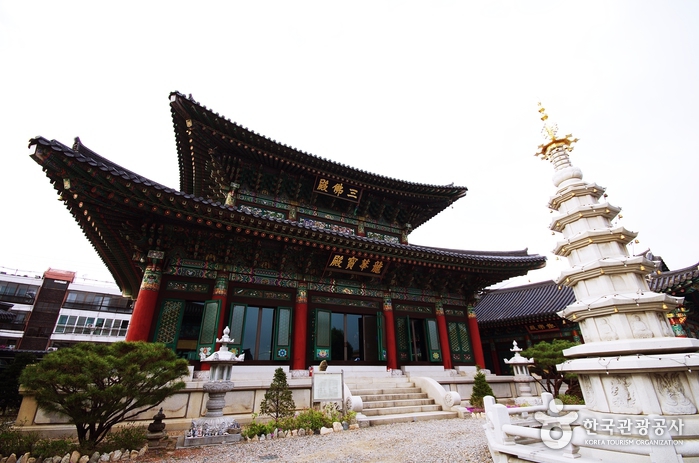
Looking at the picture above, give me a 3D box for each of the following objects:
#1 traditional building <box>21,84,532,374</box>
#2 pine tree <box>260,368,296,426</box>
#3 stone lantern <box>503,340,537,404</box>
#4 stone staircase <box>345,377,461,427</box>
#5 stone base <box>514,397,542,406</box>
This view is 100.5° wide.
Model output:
[{"bbox_3d":[-2.174,2.349,22.479,27.100,15.700,17.500,11,-28,-23],"label":"traditional building"},{"bbox_3d":[-2.316,5.458,9.797,1.170,1.620,1.170,11,-28,-23],"label":"pine tree"},{"bbox_3d":[8.000,6.516,13.479,1.200,2.740,1.200,11,-28,-23],"label":"stone lantern"},{"bbox_3d":[1.846,6.463,11.339,4.350,1.370,2.400,11,-28,-23],"label":"stone staircase"},{"bbox_3d":[8.010,7.589,12.963,1.150,0.420,1.150,11,-28,-23],"label":"stone base"}]

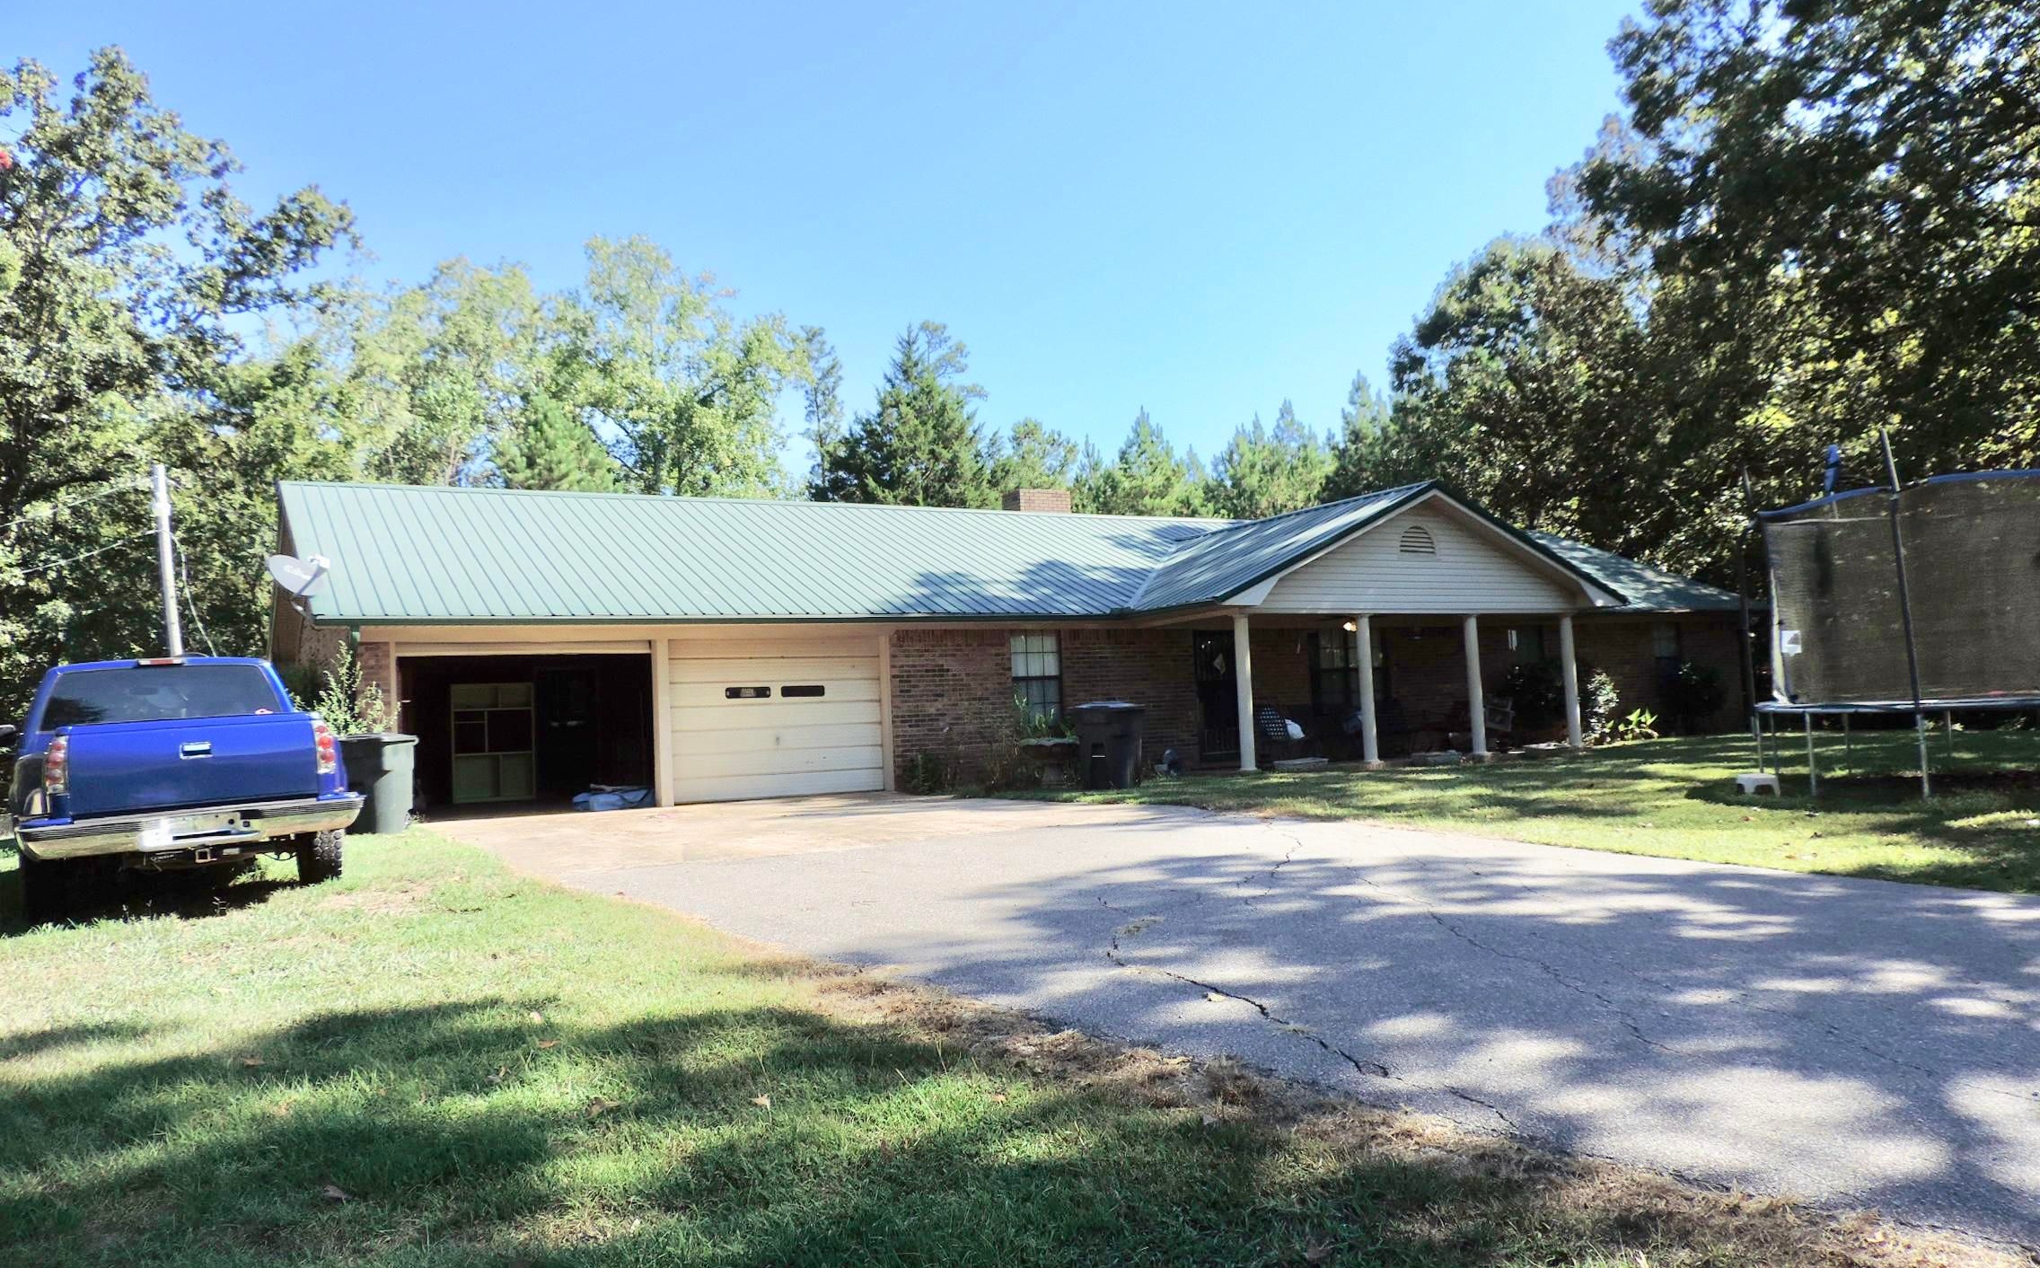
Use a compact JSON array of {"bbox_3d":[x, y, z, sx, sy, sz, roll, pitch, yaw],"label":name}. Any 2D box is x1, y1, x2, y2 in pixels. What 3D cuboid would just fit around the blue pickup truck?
[{"bbox_3d":[-6.823,1.082,11.326,1.980,1.800,5.450,-2,-3,-35],"label":"blue pickup truck"}]

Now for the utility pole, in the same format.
[{"bbox_3d":[-13.178,0.064,22.059,0.200,5.480,0.200,-7,-3,0],"label":"utility pole"}]

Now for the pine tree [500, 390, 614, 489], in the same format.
[{"bbox_3d":[-10.004,-1.088,30.768,3.900,8.570,3.900,-2,-3,0],"label":"pine tree"}]

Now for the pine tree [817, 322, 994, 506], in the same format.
[{"bbox_3d":[-2.661,-2.486,36.692,5.400,11.360,5.400,-2,-3,0],"label":"pine tree"}]

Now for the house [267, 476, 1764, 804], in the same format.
[{"bbox_3d":[1.247,-0.009,25.742,25.980,4.780,13.530,-1,-4,-31],"label":"house"}]

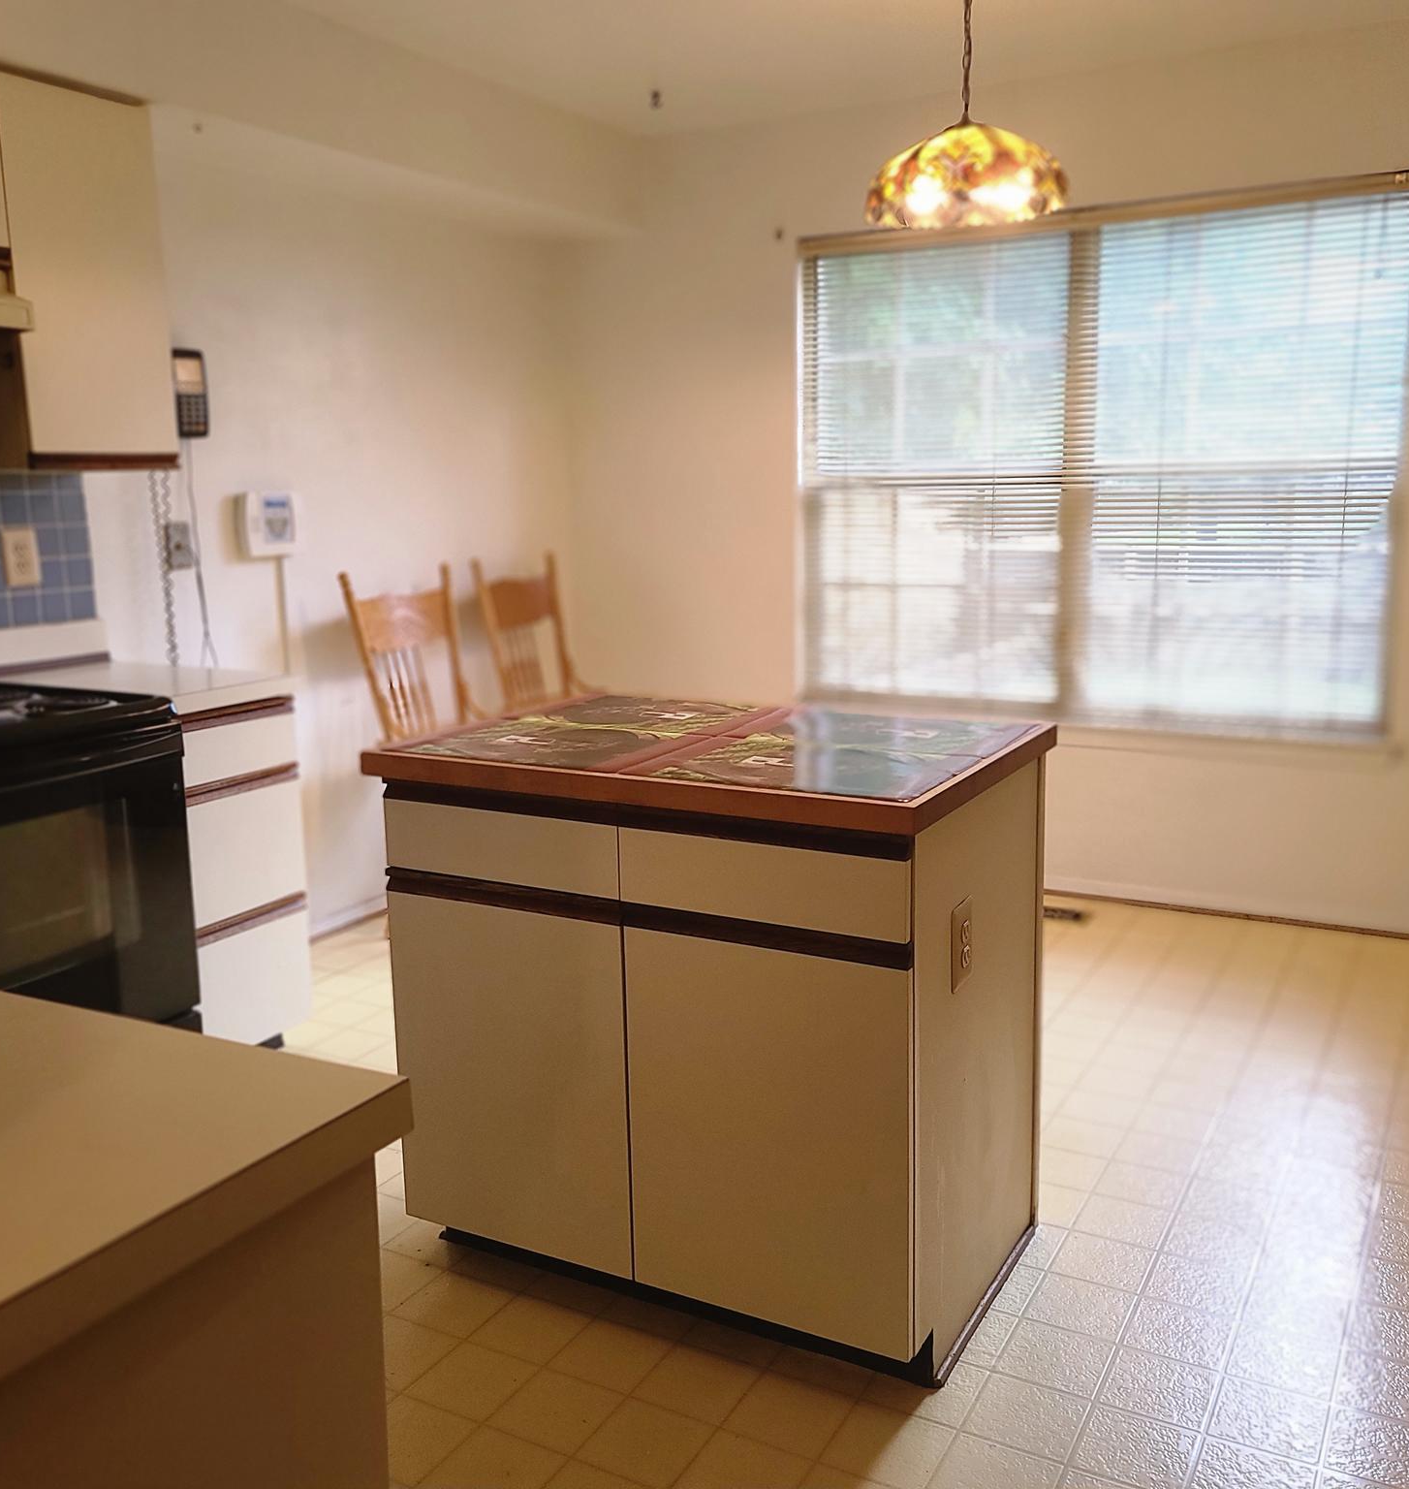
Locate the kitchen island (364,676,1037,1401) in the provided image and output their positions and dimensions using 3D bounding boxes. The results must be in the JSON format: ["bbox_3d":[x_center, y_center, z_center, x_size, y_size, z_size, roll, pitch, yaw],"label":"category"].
[{"bbox_3d":[0.034,0.431,2.428,0.940,0.895,0.705,5,12,28],"label":"kitchen island"}]

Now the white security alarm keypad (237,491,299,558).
[{"bbox_3d":[-1.198,-0.596,3.920,0.045,0.171,0.171,5,12,28],"label":"white security alarm keypad"}]

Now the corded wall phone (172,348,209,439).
[{"bbox_3d":[-1.324,-0.892,3.651,0.054,0.215,0.099,5,12,28],"label":"corded wall phone"}]

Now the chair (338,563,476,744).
[{"bbox_3d":[-0.677,0.031,4.205,0.550,1.072,0.500,5,12,28],"label":"chair"}]

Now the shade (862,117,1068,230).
[{"bbox_3d":[0.543,-1.189,2.970,0.419,0.195,0.419,5,12,28],"label":"shade"}]

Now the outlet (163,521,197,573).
[{"bbox_3d":[-1.351,-0.510,3.695,0.019,0.117,0.071,5,12,28],"label":"outlet"}]

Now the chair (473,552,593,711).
[{"bbox_3d":[-0.386,-0.067,4.698,0.550,1.080,0.500,4,11,24],"label":"chair"}]

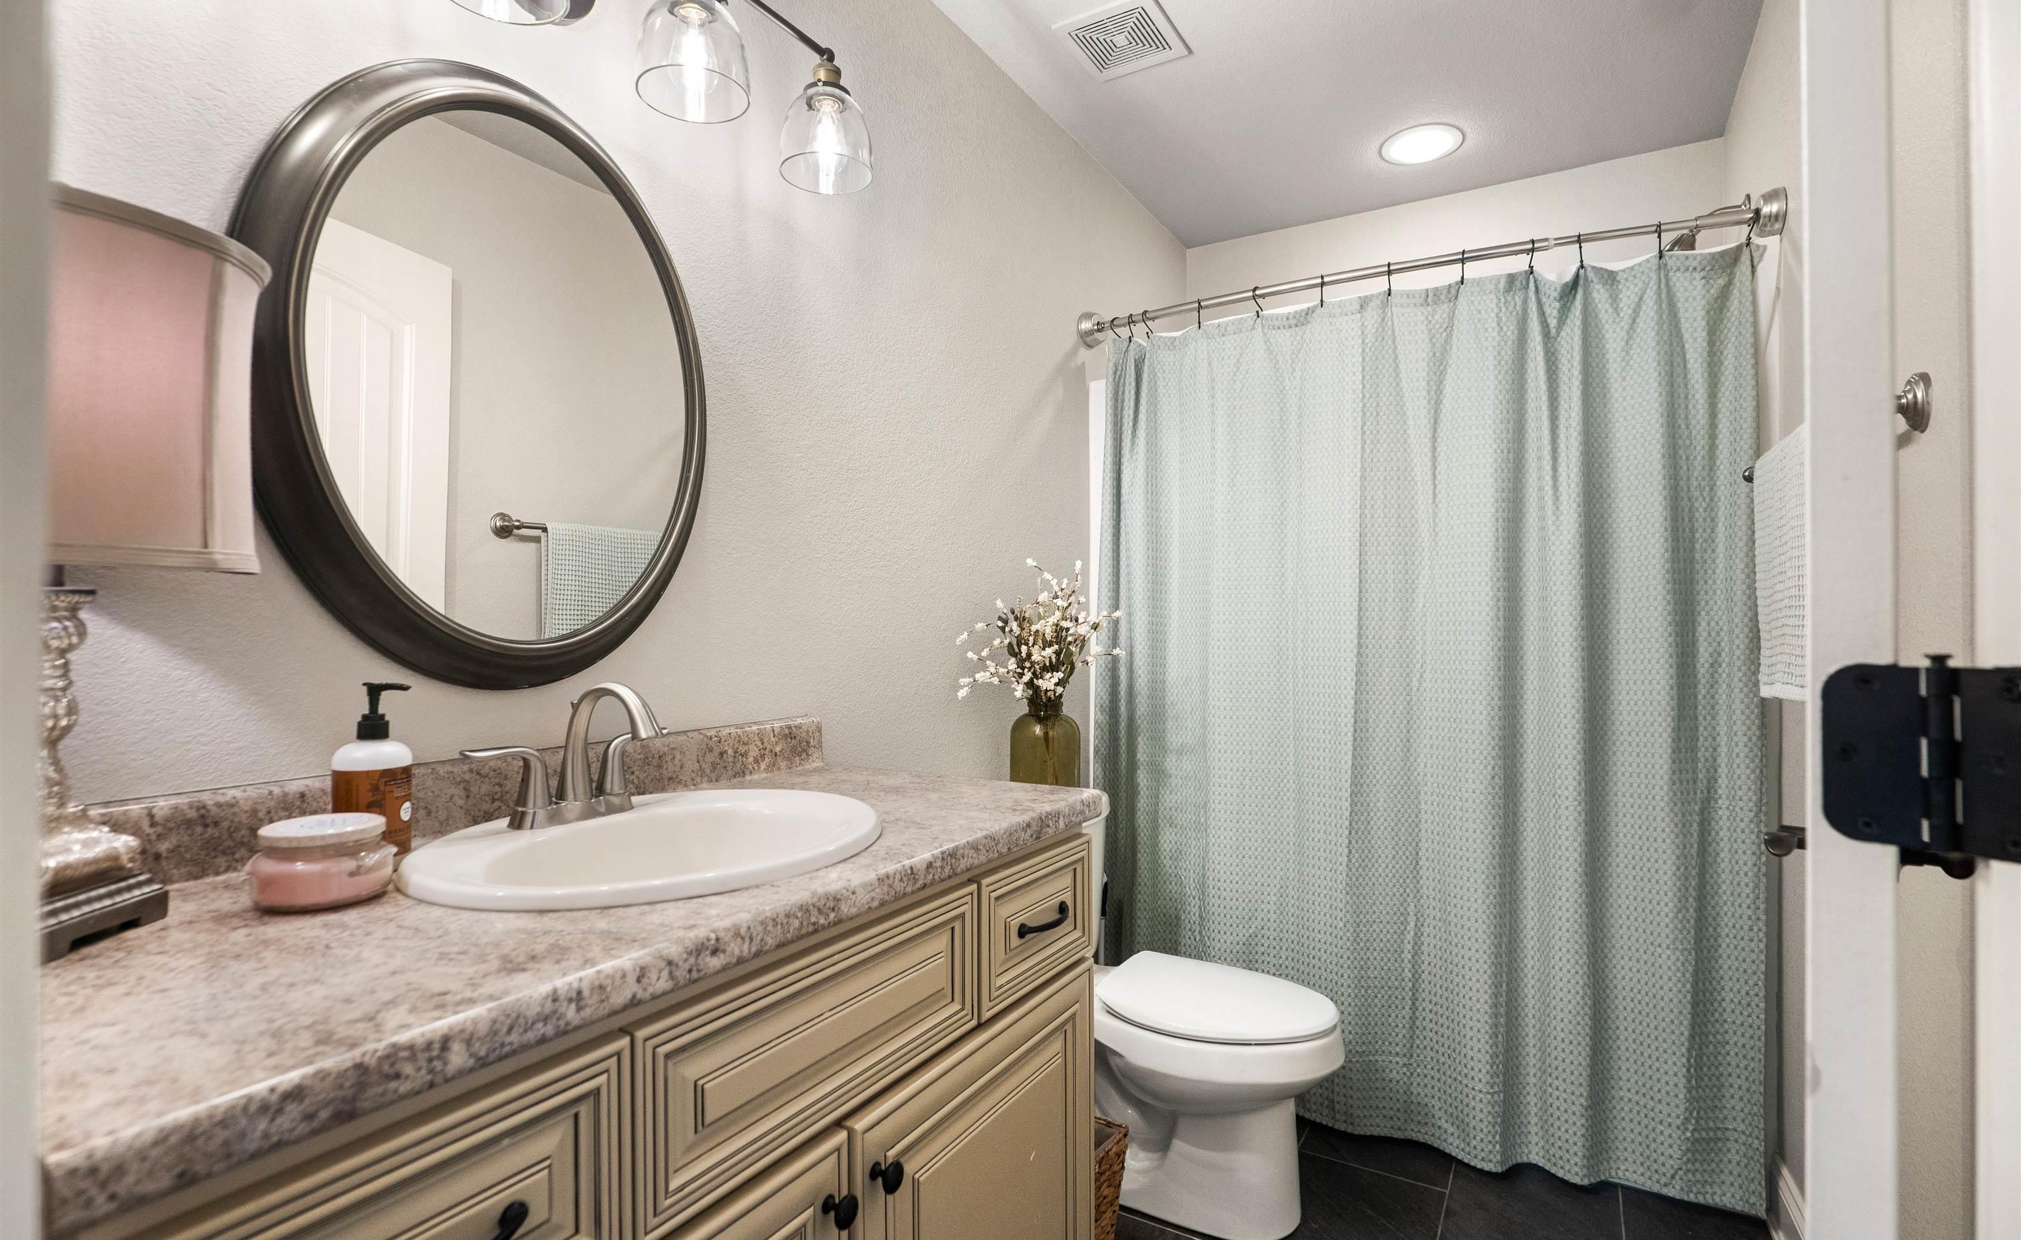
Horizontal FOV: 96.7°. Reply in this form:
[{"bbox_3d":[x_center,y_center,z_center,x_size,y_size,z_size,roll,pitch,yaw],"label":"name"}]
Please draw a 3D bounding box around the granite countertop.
[{"bbox_3d":[-0.408,0.289,1.077,0.568,0.043,1.145,0,0,32],"label":"granite countertop"}]

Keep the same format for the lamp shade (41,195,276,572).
[{"bbox_3d":[-0.778,-0.178,0.739,0.265,0.275,0.265,0,0,32],"label":"lamp shade"}]

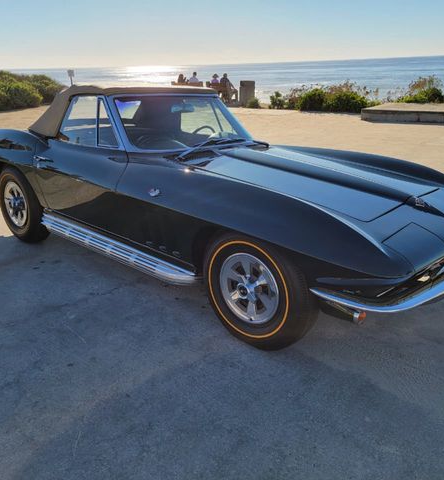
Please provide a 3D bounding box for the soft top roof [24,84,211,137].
[{"bbox_3d":[-0.859,-1.108,3.825,1.220,0.410,1.280,16,26,37],"label":"soft top roof"}]

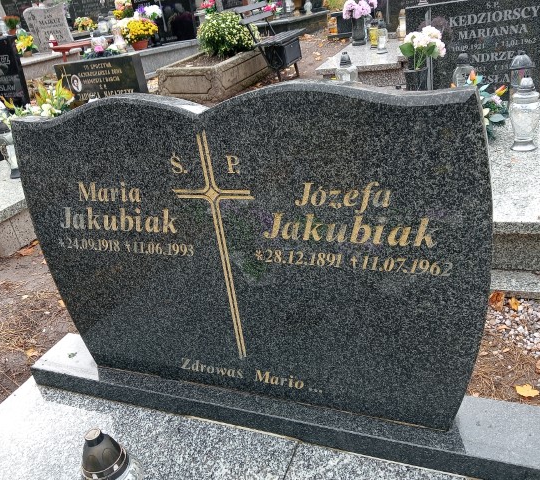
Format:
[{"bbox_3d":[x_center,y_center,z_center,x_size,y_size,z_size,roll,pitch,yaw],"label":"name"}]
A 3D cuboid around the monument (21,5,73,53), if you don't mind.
[{"bbox_3d":[-3.902,-3.726,9.100,0.740,0.760,0.120,-19,28,-18],"label":"monument"}]

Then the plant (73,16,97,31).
[{"bbox_3d":[-3.571,-4.181,10.000,0.420,0.270,0.340,-16,27,-13],"label":"plant"}]

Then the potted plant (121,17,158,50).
[{"bbox_3d":[-1.970,-3.110,7.800,0.520,0.460,0.480,-14,27,-8],"label":"potted plant"}]

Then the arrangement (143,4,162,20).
[{"bbox_3d":[-1.865,-3.611,8.200,0.270,0.260,0.250,-13,27,-7],"label":"arrangement"}]

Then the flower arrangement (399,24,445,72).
[{"bbox_3d":[0.833,-1.049,2.830,0.240,0.220,0.210,3,29,23],"label":"flower arrangement"}]

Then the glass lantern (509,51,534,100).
[{"bbox_3d":[1.337,-0.858,2.741,0.140,0.290,0.140,3,29,23],"label":"glass lantern"}]

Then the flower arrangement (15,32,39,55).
[{"bbox_3d":[-3.904,-3.141,8.300,0.340,0.380,0.310,-19,28,-18],"label":"flower arrangement"}]

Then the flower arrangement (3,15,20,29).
[{"bbox_3d":[-4.395,-3.713,8.800,0.260,0.260,0.260,2,28,23],"label":"flower arrangement"}]

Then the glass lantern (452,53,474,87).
[{"bbox_3d":[1.153,-0.936,3.082,0.135,0.345,0.135,2,28,23],"label":"glass lantern"}]

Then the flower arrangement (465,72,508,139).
[{"bbox_3d":[1.064,-0.689,2.646,0.260,0.310,0.240,2,28,23],"label":"flower arrangement"}]

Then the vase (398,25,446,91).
[{"bbox_3d":[0.911,-0.996,3.093,0.250,0.510,0.230,2,28,23],"label":"vase"}]

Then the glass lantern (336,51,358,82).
[{"bbox_3d":[0.697,-1.516,4.676,0.175,0.360,0.175,2,28,23],"label":"glass lantern"}]

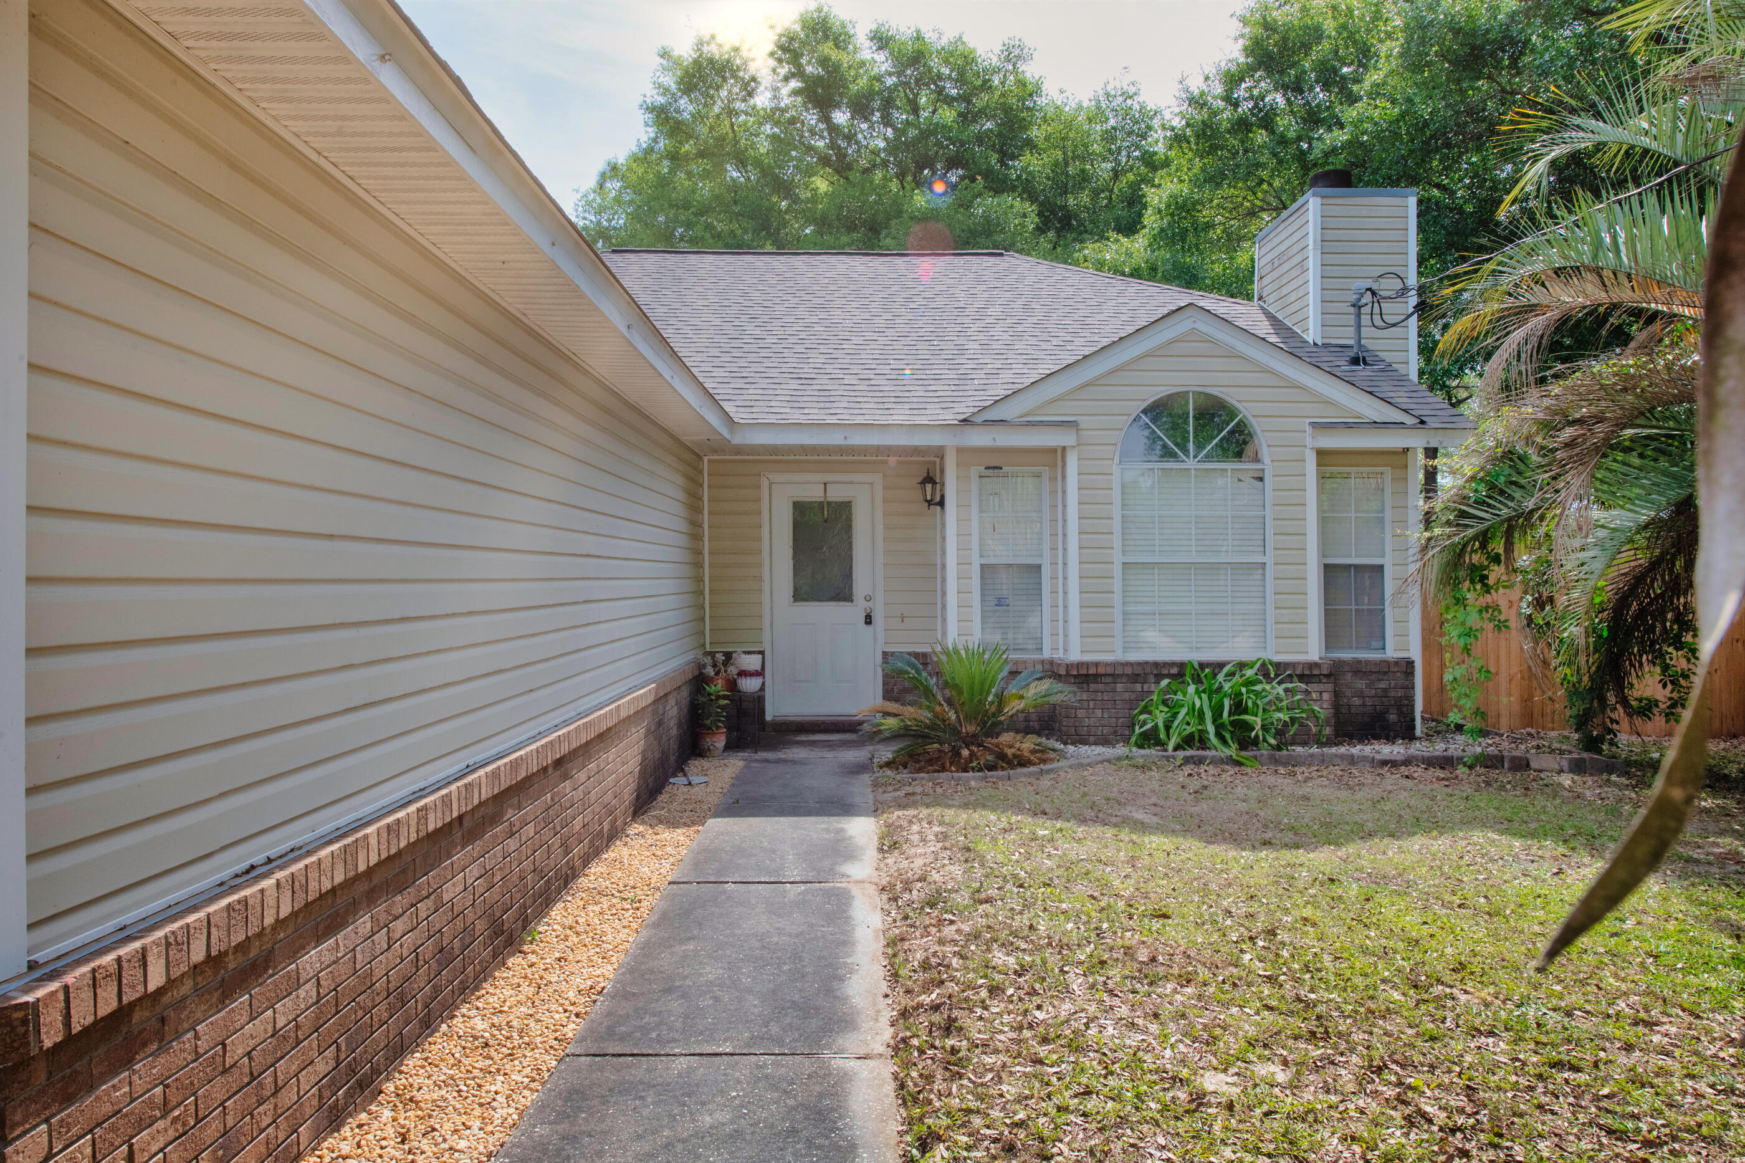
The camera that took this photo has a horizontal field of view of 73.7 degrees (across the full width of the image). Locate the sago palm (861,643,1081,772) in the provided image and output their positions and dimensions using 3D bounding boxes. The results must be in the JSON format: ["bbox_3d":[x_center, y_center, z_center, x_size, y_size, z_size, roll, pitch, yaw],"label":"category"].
[{"bbox_3d":[0.689,0.862,8.400,1.520,0.870,1.350,0,0,0],"label":"sago palm"}]

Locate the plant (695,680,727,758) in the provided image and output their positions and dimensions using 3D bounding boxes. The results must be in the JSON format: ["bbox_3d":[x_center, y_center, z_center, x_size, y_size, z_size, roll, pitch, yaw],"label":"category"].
[{"bbox_3d":[-1.232,1.045,8.920,0.260,0.580,0.260,0,0,0],"label":"plant"}]

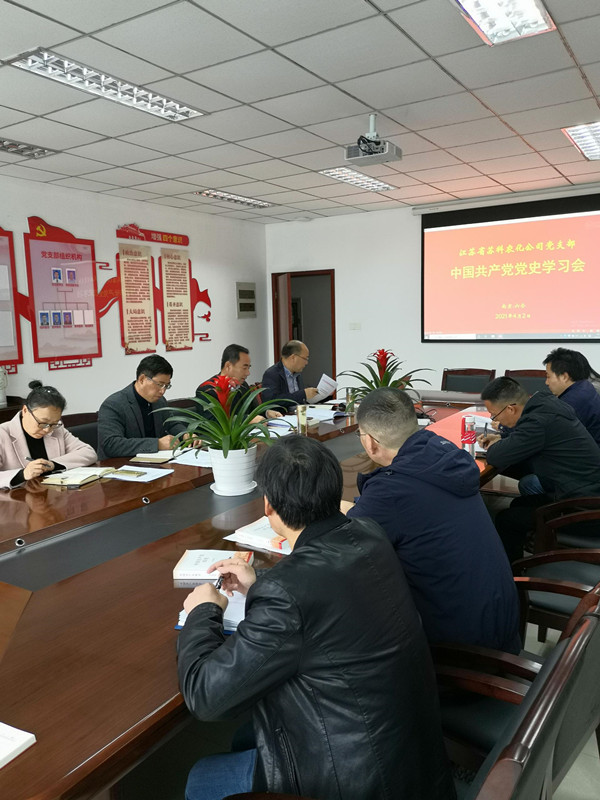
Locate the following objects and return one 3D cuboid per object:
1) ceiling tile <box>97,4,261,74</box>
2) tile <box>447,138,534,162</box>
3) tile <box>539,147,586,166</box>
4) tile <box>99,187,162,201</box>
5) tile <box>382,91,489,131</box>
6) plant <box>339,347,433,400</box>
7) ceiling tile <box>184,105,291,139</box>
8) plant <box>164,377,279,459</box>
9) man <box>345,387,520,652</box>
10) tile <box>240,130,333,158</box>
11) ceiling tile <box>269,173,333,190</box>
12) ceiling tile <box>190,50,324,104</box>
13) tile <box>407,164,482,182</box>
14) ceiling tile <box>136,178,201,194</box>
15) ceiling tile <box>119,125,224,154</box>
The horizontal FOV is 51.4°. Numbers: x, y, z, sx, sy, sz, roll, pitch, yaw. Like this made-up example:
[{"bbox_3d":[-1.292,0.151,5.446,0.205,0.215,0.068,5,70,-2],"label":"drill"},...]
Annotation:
[{"bbox_3d":[-0.550,-1.698,2.934,0.595,0.020,0.595,3,9,32],"label":"ceiling tile"},{"bbox_3d":[1.559,-2.050,5.105,0.600,0.020,0.600,4,9,32],"label":"tile"},{"bbox_3d":[2.264,-2.098,5.351,0.295,0.020,0.595,3,9,32],"label":"tile"},{"bbox_3d":[-1.712,-2.154,6.481,0.396,0.020,0.600,4,9,32],"label":"tile"},{"bbox_3d":[0.917,-1.899,4.120,0.595,0.020,0.595,3,9,32],"label":"tile"},{"bbox_3d":[0.529,-0.065,3.977,0.600,0.510,0.600,3,9,32],"label":"plant"},{"bbox_3d":[-0.421,-1.873,4.234,0.600,0.020,0.600,3,9,32],"label":"ceiling tile"},{"bbox_3d":[-0.319,0.072,2.763,0.590,0.330,0.590,-2,8,0],"label":"plant"},{"bbox_3d":[0.395,0.587,2.154,0.740,1.290,0.540,3,9,32],"label":"man"},{"bbox_3d":[-0.095,-1.950,4.737,0.595,0.020,0.595,3,9,32],"label":"tile"},{"bbox_3d":[0.046,-2.135,6.059,0.595,0.020,0.595,3,9,32],"label":"ceiling tile"},{"bbox_3d":[-0.238,-1.772,3.428,0.600,0.020,0.600,4,9,32],"label":"ceiling tile"},{"bbox_3d":[1.376,-2.158,5.927,0.600,0.020,0.600,4,9,32],"label":"tile"},{"bbox_3d":[-1.300,-2.122,6.220,0.600,0.020,0.600,3,9,32],"label":"ceiling tile"},{"bbox_3d":[-0.924,-1.903,4.560,0.595,0.020,0.595,3,9,32],"label":"ceiling tile"}]

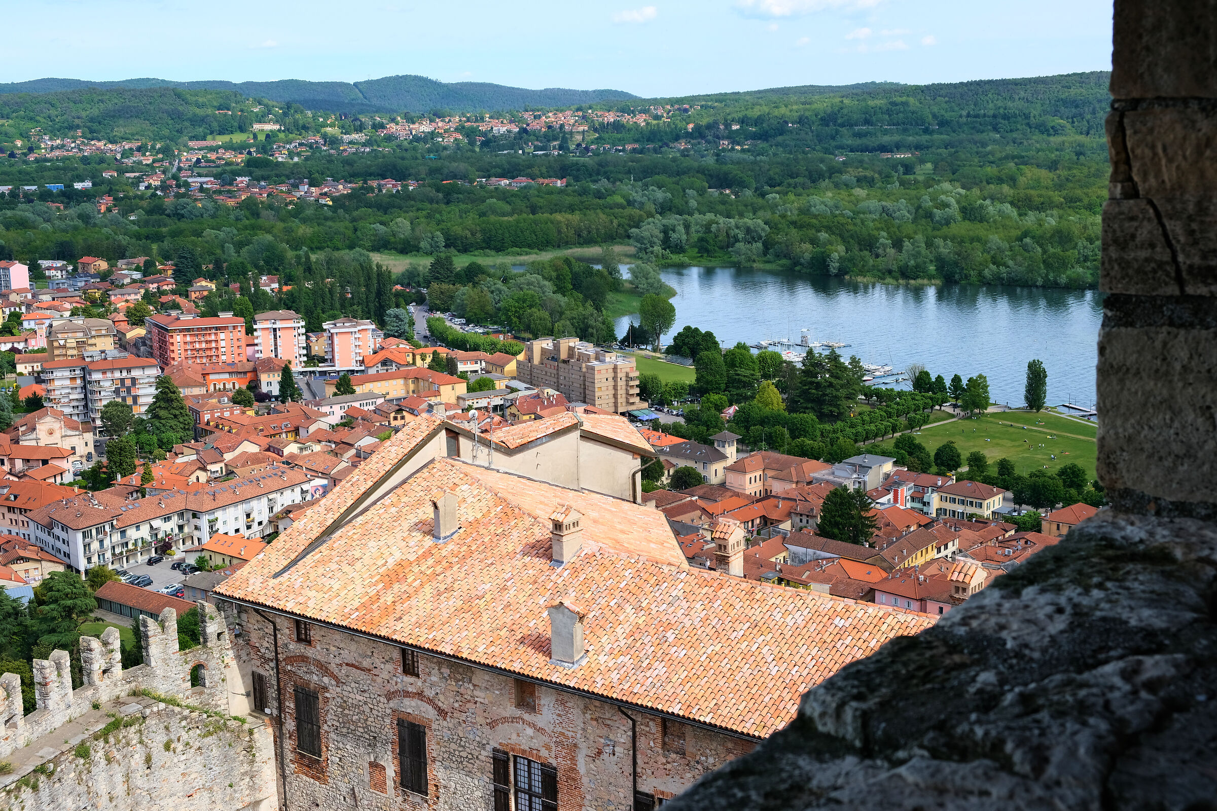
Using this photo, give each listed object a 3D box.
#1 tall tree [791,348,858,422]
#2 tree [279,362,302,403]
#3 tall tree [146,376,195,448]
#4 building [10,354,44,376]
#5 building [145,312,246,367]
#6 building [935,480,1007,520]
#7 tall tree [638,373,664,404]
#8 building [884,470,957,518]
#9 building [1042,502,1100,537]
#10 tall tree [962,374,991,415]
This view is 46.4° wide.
[{"bbox_3d":[78.418,-8.337,513.368,24.000,25.500,21.000,1,12,9],"label":"tall tree"},{"bbox_3d":[-117.521,-8.318,521.009,8.200,15.200,8.000,-4,12,-13],"label":"tree"},{"bbox_3d":[-138.982,2.589,449.832,14.300,22.500,14.300,-4,12,-17],"label":"tall tree"},{"bbox_3d":[-233.490,-16.100,577.410,13.400,8.700,11.600,-4,12,-14],"label":"building"},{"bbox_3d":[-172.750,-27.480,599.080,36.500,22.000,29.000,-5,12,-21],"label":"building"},{"bbox_3d":[99.686,25.081,390.201,15.000,9.000,12.400,10,16,42],"label":"building"},{"bbox_3d":[15.250,-5.640,507.610,10.300,12.200,10.300,-1,12,0],"label":"tall tree"},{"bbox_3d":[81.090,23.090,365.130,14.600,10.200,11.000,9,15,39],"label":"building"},{"bbox_3d":[109.050,27.580,331.910,10.800,8.600,17.000,9,14,40],"label":"building"},{"bbox_3d":[126.347,-3.424,485.965,10.000,14.300,10.000,2,11,15],"label":"tall tree"}]

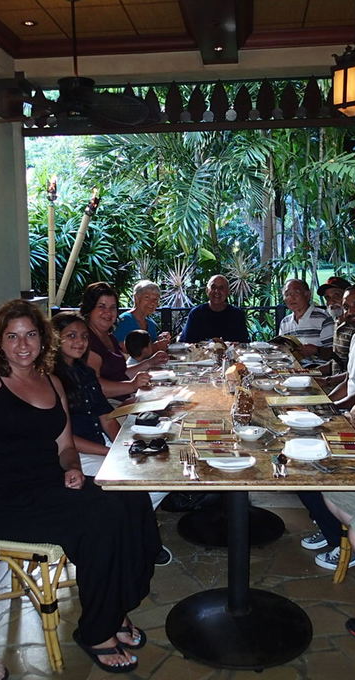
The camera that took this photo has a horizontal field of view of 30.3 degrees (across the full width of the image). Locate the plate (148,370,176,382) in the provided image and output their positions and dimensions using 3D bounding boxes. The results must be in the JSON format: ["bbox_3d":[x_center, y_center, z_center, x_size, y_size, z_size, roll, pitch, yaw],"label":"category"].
[{"bbox_3d":[-0.089,0.207,3.627,0.165,0.030,0.165,0,7,3],"label":"plate"}]

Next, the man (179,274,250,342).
[{"bbox_3d":[0.305,0.136,5.101,0.580,1.280,0.780,0,7,3],"label":"man"}]

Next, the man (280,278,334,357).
[{"bbox_3d":[0.876,0.191,4.725,0.780,1.250,0.520,-7,9,-39],"label":"man"}]

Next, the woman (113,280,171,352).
[{"bbox_3d":[-0.210,0.238,4.445,0.740,1.260,0.460,6,10,44],"label":"woman"}]

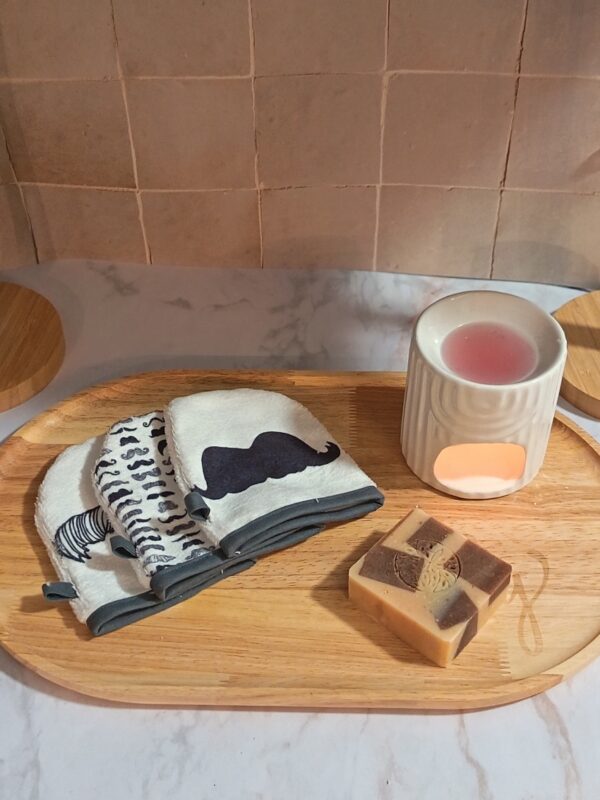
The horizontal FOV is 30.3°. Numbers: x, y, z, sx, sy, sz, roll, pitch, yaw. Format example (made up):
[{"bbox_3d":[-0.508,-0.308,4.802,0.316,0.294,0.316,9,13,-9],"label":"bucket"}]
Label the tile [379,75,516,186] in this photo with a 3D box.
[{"bbox_3d":[0.107,-0.197,0.812,0.091,0.091,0.010,1,45,2],"label":"tile"}]

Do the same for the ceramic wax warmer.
[{"bbox_3d":[0.116,-0.004,0.711,0.093,0.098,0.093,2,45,4],"label":"ceramic wax warmer"}]

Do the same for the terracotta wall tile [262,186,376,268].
[{"bbox_3d":[0.016,-0.137,0.875,0.091,0.078,0.010,1,45,2],"label":"terracotta wall tile"}]

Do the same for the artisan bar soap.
[{"bbox_3d":[0.076,0.108,0.649,0.070,0.026,0.062,31,53,28],"label":"artisan bar soap"}]

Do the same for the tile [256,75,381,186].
[{"bbox_3d":[0.015,-0.198,0.816,0.091,0.091,0.010,1,45,2],"label":"tile"}]

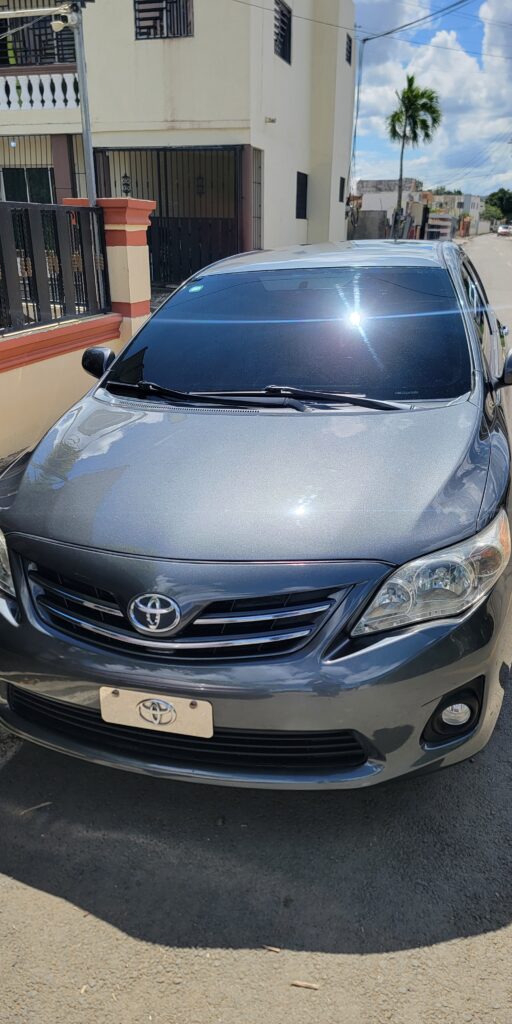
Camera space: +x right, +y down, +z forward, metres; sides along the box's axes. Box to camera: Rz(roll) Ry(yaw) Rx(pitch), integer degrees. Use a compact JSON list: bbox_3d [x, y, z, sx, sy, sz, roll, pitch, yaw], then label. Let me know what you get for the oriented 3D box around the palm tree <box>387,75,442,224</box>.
[{"bbox_3d":[8.668,-19.790,39.865,3.144,8.275,3.144,0,21,0],"label":"palm tree"}]

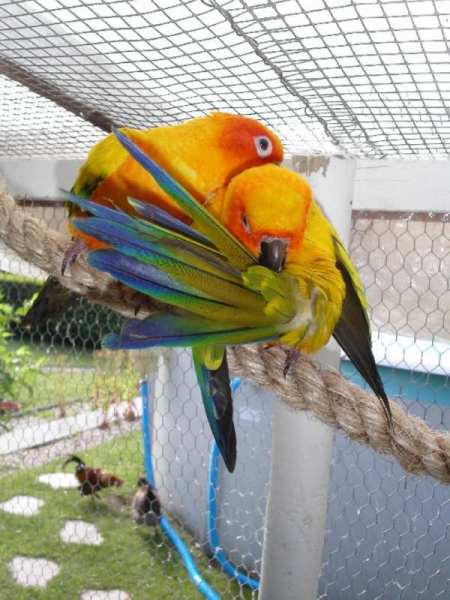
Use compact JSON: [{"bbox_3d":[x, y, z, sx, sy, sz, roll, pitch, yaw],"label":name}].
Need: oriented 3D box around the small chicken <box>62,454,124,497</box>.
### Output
[{"bbox_3d":[-0.839,1.125,4.200,0.385,0.260,0.160,1,10,6],"label":"small chicken"}]

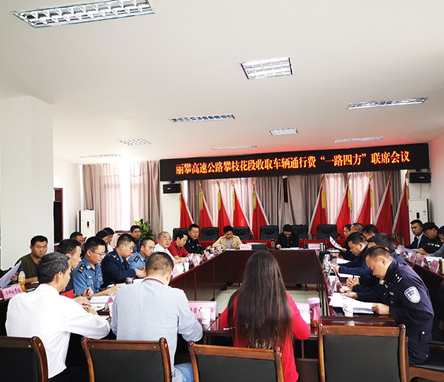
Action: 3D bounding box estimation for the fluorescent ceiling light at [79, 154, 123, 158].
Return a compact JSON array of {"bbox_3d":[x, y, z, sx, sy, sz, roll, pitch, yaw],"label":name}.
[{"bbox_3d":[-3.558,-0.993,11.635,1.182,0.069,0.295,-2,-3,11],"label":"fluorescent ceiling light"}]

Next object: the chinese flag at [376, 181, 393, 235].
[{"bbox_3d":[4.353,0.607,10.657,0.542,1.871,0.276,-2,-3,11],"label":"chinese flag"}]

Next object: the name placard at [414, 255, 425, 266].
[{"bbox_3d":[2.623,0.919,5.165,0.090,0.105,0.210,-2,-3,6],"label":"name placard"}]

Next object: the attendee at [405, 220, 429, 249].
[{"bbox_3d":[3.552,1.163,7.118,0.650,1.290,0.532,-1,-3,-11],"label":"attendee"}]

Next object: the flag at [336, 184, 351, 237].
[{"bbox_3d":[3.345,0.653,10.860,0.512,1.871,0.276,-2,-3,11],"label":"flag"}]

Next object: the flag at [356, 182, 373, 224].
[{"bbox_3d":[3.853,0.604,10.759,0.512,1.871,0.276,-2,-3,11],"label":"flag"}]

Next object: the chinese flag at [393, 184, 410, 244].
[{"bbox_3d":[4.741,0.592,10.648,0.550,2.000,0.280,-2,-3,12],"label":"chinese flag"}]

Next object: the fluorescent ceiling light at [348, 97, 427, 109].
[{"bbox_3d":[2.880,-1.553,6.938,1.220,0.070,0.330,-2,-3,12],"label":"fluorescent ceiling light"}]

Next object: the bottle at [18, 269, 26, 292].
[{"bbox_3d":[-1.873,0.846,3.723,0.066,0.230,0.066,-2,-3,12],"label":"bottle"}]

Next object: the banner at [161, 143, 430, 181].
[{"bbox_3d":[1.881,-0.776,11.583,7.683,0.690,0.138,-2,-3,11],"label":"banner"}]

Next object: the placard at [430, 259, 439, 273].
[{"bbox_3d":[2.551,0.904,4.749,0.089,0.108,0.217,-2,-3,11],"label":"placard"}]

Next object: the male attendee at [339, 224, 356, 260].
[{"bbox_3d":[2.019,1.115,6.021,0.720,1.200,0.480,-2,-3,6],"label":"male attendee"}]

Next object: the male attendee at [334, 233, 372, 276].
[{"bbox_3d":[1.760,1.121,4.701,0.780,1.230,0.520,-2,-3,6],"label":"male attendee"}]

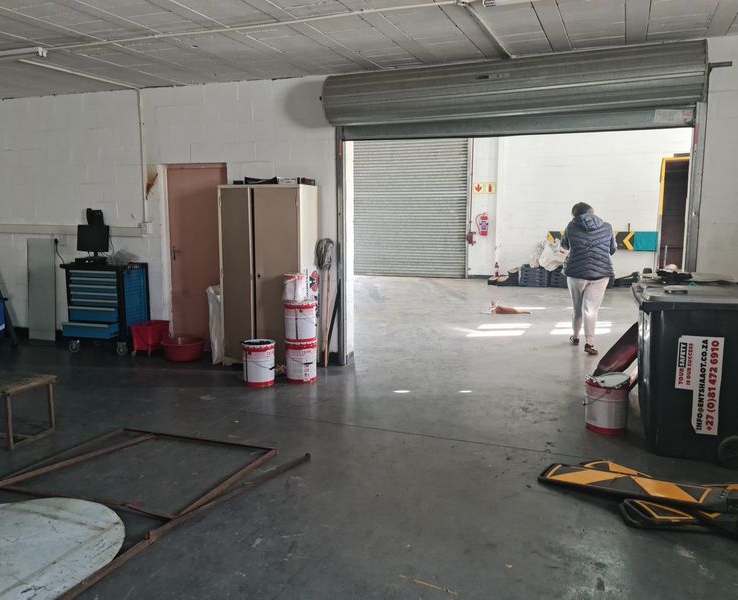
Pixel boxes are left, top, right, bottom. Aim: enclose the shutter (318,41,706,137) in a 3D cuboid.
[{"bbox_3d":[1.119,-1.756,5.402,3.149,0.618,0.458,3,8,22],"label":"shutter"}]

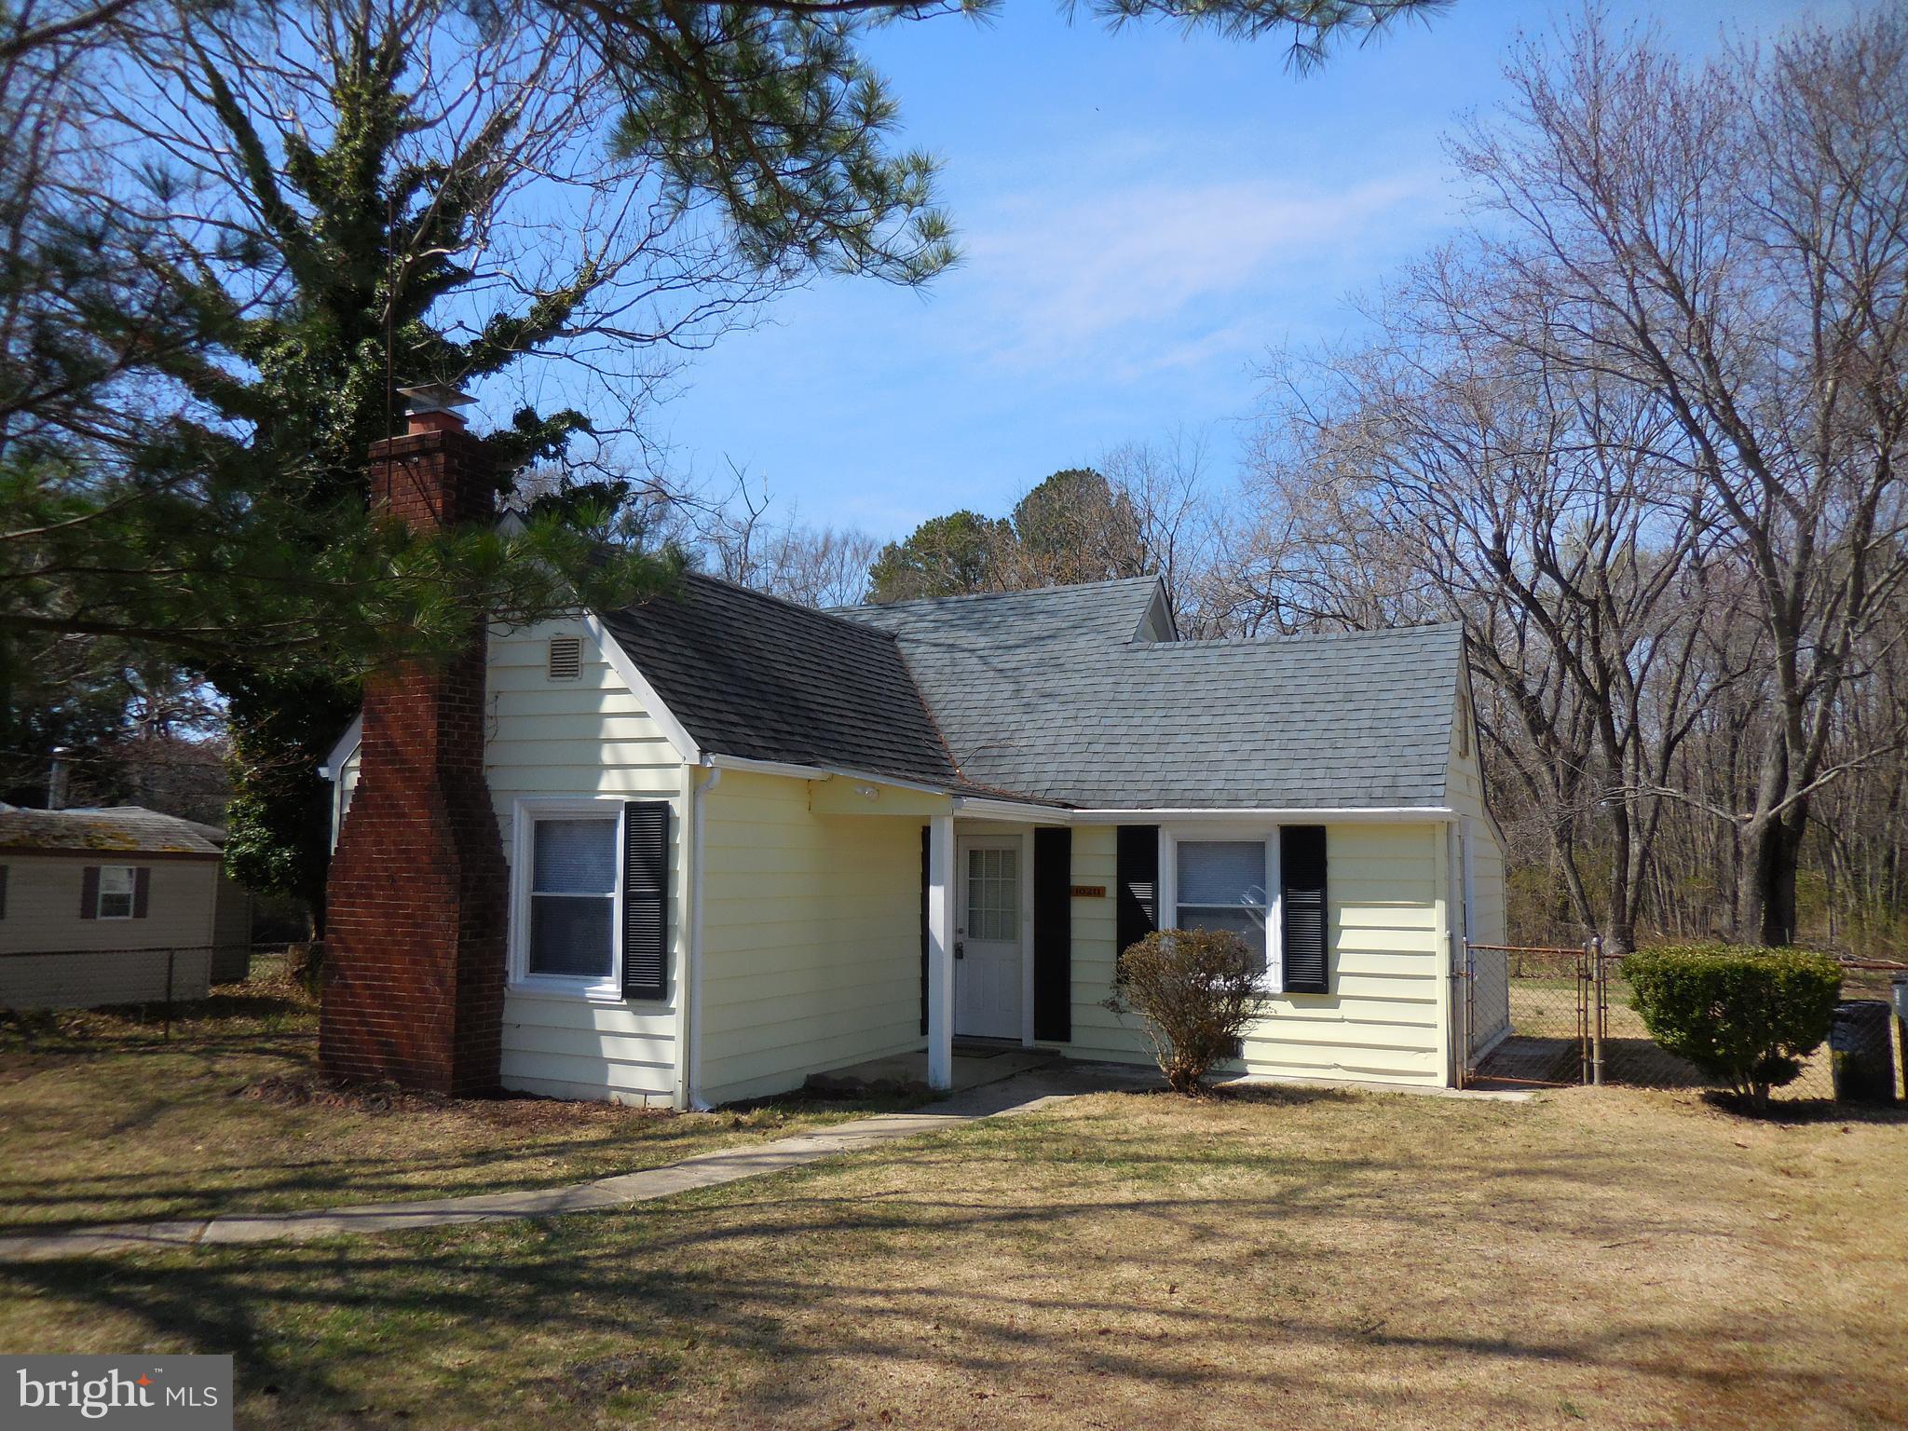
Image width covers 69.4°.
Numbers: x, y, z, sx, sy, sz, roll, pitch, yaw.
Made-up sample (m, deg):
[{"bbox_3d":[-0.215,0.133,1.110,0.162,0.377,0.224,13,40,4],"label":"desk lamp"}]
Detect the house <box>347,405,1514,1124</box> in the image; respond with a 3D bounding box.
[{"bbox_3d":[0.557,0.668,14.636,9.160,5.600,10.420,-3,-7,26],"label":"house"}]

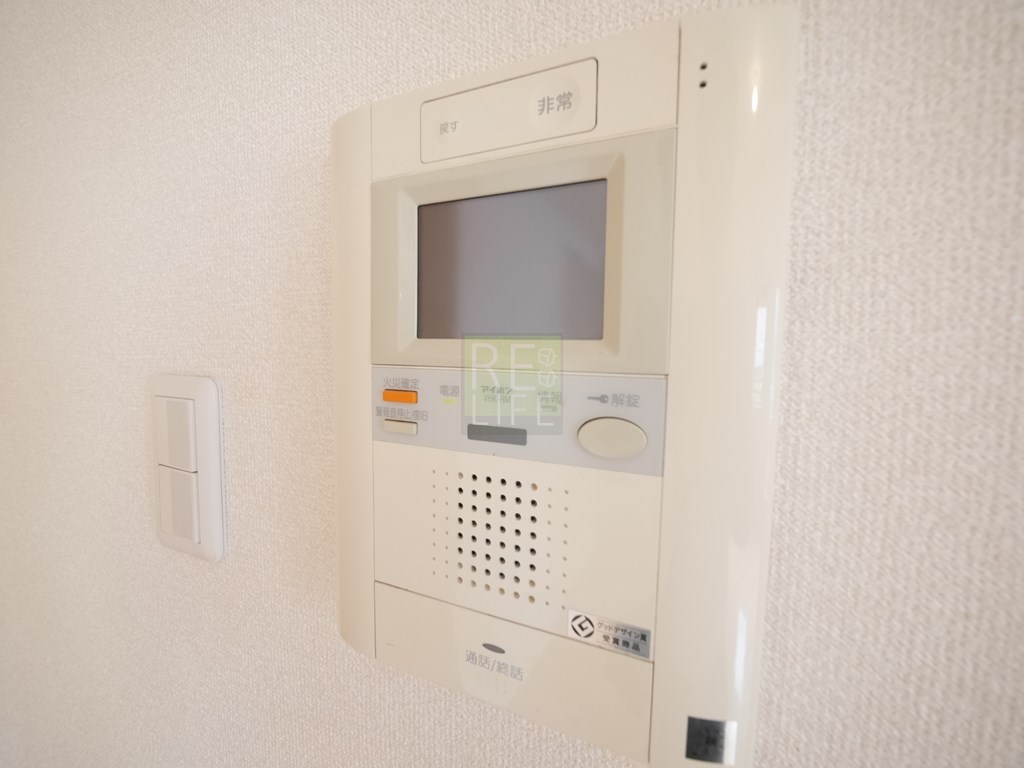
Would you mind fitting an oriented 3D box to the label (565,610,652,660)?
[{"bbox_3d":[0.033,0.085,0.141,0.027,0.010,0.001,3,5,23],"label":"label"}]

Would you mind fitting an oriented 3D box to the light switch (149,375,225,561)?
[{"bbox_3d":[-0.219,0.055,0.274,0.070,0.120,0.010,3,5,23],"label":"light switch"}]

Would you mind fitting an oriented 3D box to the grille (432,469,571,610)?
[{"bbox_3d":[-0.006,0.057,0.156,0.056,0.044,0.003,3,5,23],"label":"grille"}]

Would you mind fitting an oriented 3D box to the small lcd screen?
[{"bbox_3d":[-0.003,-0.043,0.155,0.075,0.053,0.005,3,5,23],"label":"small lcd screen"}]

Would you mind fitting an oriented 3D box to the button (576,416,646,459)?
[{"bbox_3d":[0.033,0.018,0.136,0.023,0.014,0.003,3,5,23],"label":"button"}]

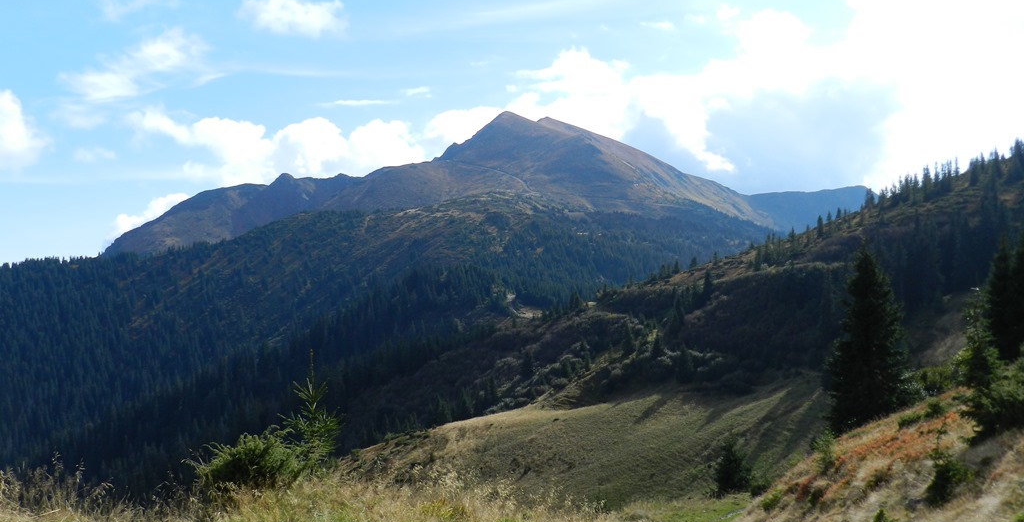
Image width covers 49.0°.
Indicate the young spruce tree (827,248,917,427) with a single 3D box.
[{"bbox_3d":[13.320,3.010,42.000,3.300,7.290,3.300,0,0,0],"label":"young spruce tree"}]

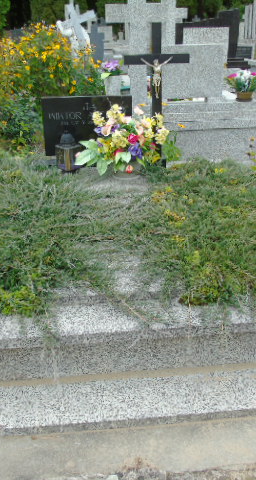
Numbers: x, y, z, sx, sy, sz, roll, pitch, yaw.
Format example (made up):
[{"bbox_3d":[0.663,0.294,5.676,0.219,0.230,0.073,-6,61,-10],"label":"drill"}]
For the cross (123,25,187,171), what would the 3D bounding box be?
[{"bbox_3d":[0.220,-1.024,3.373,0.451,1.020,0.080,-3,26,-4],"label":"cross"}]

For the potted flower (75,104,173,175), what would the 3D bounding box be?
[{"bbox_3d":[-0.033,-0.726,3.370,0.630,0.460,0.400,-3,26,-4],"label":"potted flower"}]

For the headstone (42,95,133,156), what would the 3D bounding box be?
[{"bbox_3d":[-0.315,-0.881,3.582,0.697,0.454,0.070,-3,26,-4],"label":"headstone"}]

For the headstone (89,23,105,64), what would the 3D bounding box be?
[{"bbox_3d":[-0.690,-3.760,9.000,0.480,0.850,0.130,-4,20,-5],"label":"headstone"}]

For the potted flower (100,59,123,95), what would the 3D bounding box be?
[{"bbox_3d":[-0.167,-1.678,4.900,0.240,0.460,0.220,-3,26,-4],"label":"potted flower"}]

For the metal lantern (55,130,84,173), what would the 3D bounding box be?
[{"bbox_3d":[-0.453,-0.680,3.512,0.201,0.303,0.201,-3,26,-4],"label":"metal lantern"}]

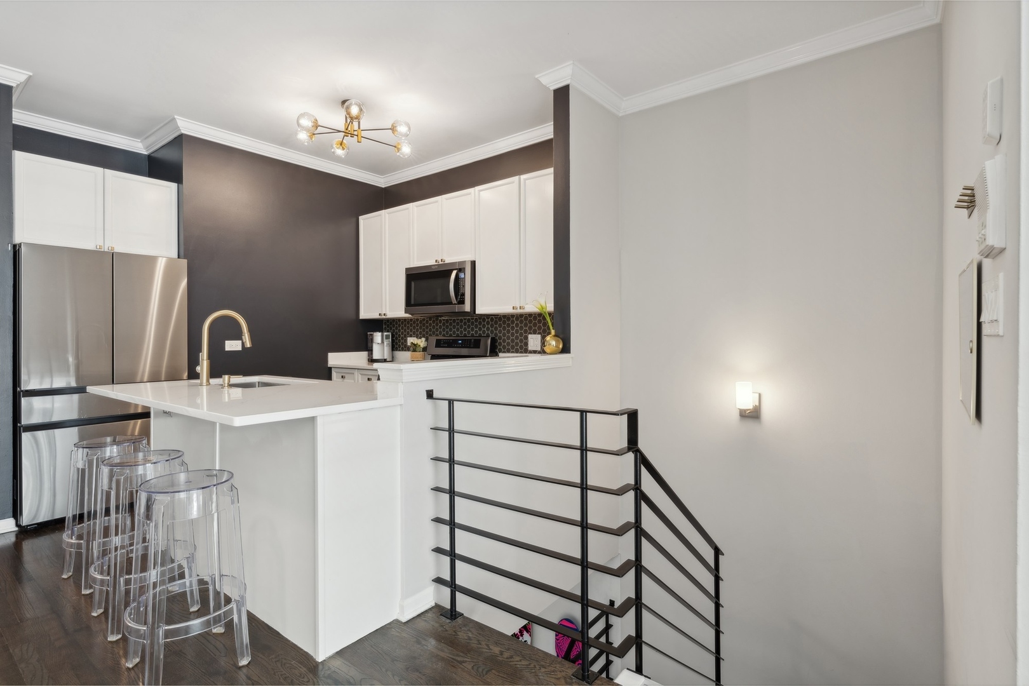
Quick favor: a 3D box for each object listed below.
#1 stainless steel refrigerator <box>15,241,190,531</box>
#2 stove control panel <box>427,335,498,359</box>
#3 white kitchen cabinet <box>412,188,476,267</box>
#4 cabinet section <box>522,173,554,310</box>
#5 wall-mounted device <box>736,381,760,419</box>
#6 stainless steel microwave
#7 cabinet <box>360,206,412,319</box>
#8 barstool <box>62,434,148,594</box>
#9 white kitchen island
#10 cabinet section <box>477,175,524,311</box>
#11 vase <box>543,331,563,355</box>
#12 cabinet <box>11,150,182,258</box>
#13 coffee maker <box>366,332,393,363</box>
[{"bbox_3d":[-3.049,0.249,3.741,0.850,1.725,0.908,0,0,38],"label":"stainless steel refrigerator"},{"bbox_3d":[-0.470,0.037,4.644,0.773,0.188,0.135,0,0,38],"label":"stove control panel"},{"bbox_3d":[-0.531,-0.980,4.591,0.788,0.592,0.310,0,0,38],"label":"white kitchen cabinet"},{"bbox_3d":[0.321,-0.736,3.818,0.457,1.015,0.310,0,1,39],"label":"cabinet section"},{"bbox_3d":[1.383,0.334,3.062,0.125,0.222,0.150,0,0,38],"label":"wall-mounted device"},{"bbox_3d":[-0.560,-0.463,4.564,0.782,0.424,0.395,0,0,38],"label":"stainless steel microwave"},{"bbox_3d":[-1.153,-0.759,5.088,0.804,1.035,0.310,0,0,38],"label":"cabinet"},{"bbox_3d":[-1.936,0.792,2.466,0.370,0.645,0.370,0,0,38],"label":"barstool"},{"bbox_3d":[-1.226,0.666,2.443,1.700,0.891,0.910,0,0,38],"label":"white kitchen island"},{"bbox_3d":[-0.036,-0.737,4.102,0.455,1.015,0.310,0,1,39],"label":"cabinet section"},{"bbox_3d":[0.226,-0.005,2.979,0.108,0.140,0.108,0,0,0],"label":"vase"},{"bbox_3d":[-3.176,-0.942,3.870,0.630,0.597,0.932,0,0,38],"label":"cabinet"},{"bbox_3d":[-1.341,0.051,5.174,0.250,0.310,0.300,0,0,-13],"label":"coffee maker"}]

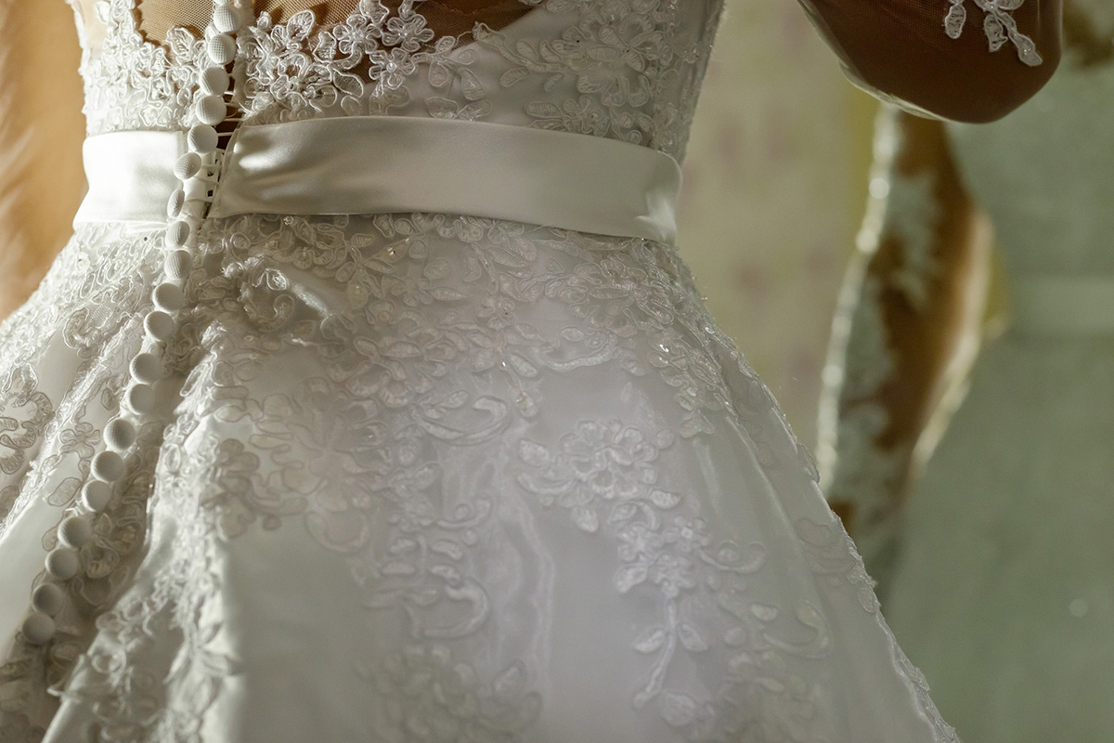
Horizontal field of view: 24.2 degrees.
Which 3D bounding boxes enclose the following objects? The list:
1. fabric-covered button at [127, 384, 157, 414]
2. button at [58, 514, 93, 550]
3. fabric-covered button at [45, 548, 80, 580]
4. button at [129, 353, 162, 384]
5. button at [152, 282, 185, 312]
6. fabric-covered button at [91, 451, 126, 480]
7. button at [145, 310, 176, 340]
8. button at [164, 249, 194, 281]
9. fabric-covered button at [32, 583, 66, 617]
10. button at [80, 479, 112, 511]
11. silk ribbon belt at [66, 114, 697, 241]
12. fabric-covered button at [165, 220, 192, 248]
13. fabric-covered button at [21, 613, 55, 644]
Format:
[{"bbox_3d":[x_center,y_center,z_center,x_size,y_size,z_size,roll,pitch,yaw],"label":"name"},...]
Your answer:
[{"bbox_3d":[-0.161,0.011,1.005,0.012,0.012,0.006,2,-6,0],"label":"fabric-covered button"},{"bbox_3d":[-0.176,0.058,0.950,0.012,0.012,0.006,4,-12,-11],"label":"button"},{"bbox_3d":[-0.180,0.070,0.946,0.012,0.012,0.006,4,-12,-10],"label":"fabric-covered button"},{"bbox_3d":[-0.159,-0.001,1.009,0.012,0.012,0.006,2,-6,0],"label":"button"},{"bbox_3d":[-0.148,-0.028,0.989,0.012,0.012,0.006,4,-15,-11],"label":"button"},{"bbox_3d":[-0.167,0.035,0.966,0.012,0.012,0.006,4,-12,-11],"label":"fabric-covered button"},{"bbox_3d":[-0.151,-0.018,0.985,0.012,0.012,0.006,4,-14,-14],"label":"button"},{"bbox_3d":[-0.148,-0.042,1.018,0.012,0.012,0.006,2,-5,24],"label":"button"},{"bbox_3d":[-0.190,0.085,0.969,0.012,0.012,0.006,2,-7,-4],"label":"fabric-covered button"},{"bbox_3d":[-0.171,0.046,0.962,0.012,0.012,0.006,4,-11,-14],"label":"button"},{"bbox_3d":[-0.076,-0.077,1.105,0.280,0.041,0.204,2,-1,38],"label":"silk ribbon belt"},{"bbox_3d":[-0.148,-0.054,1.020,0.012,0.012,0.006,2,-5,37],"label":"fabric-covered button"},{"bbox_3d":[-0.192,0.096,0.964,0.012,0.012,0.006,2,-9,-4],"label":"fabric-covered button"}]

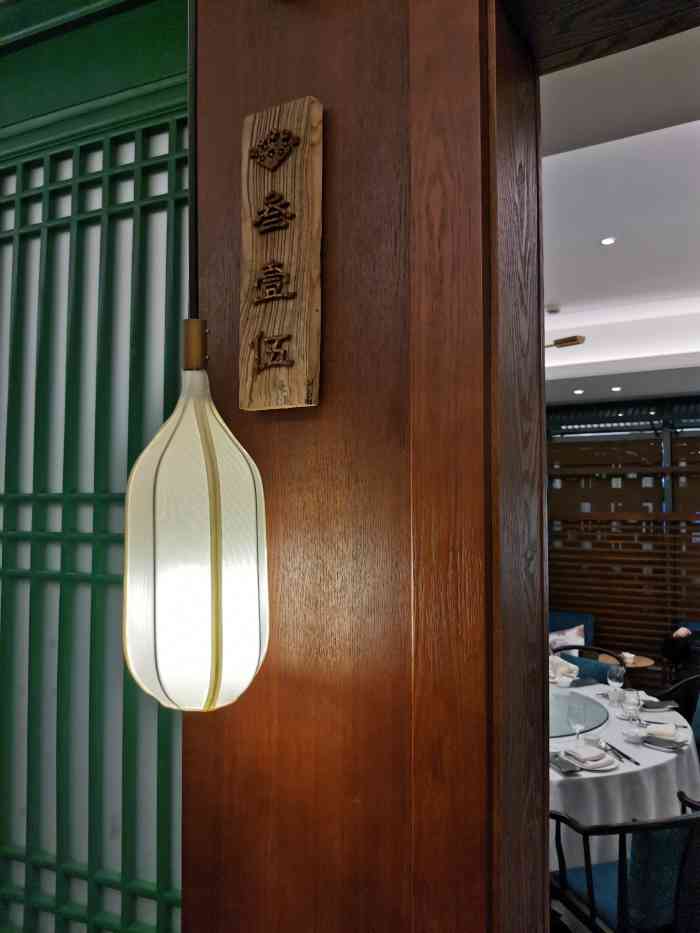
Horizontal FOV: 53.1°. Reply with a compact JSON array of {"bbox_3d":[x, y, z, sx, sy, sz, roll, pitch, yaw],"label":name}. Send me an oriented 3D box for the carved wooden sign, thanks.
[{"bbox_3d":[-0.099,-0.301,1.012,0.119,0.440,0.024,-1,-3,26],"label":"carved wooden sign"}]

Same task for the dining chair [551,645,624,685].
[{"bbox_3d":[1.236,1.443,3.814,0.560,0.820,0.570,-2,-4,37],"label":"dining chair"}]

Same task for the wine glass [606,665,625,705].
[{"bbox_3d":[1.203,0.985,3.174,0.080,0.168,0.080,0,-3,0],"label":"wine glass"}]

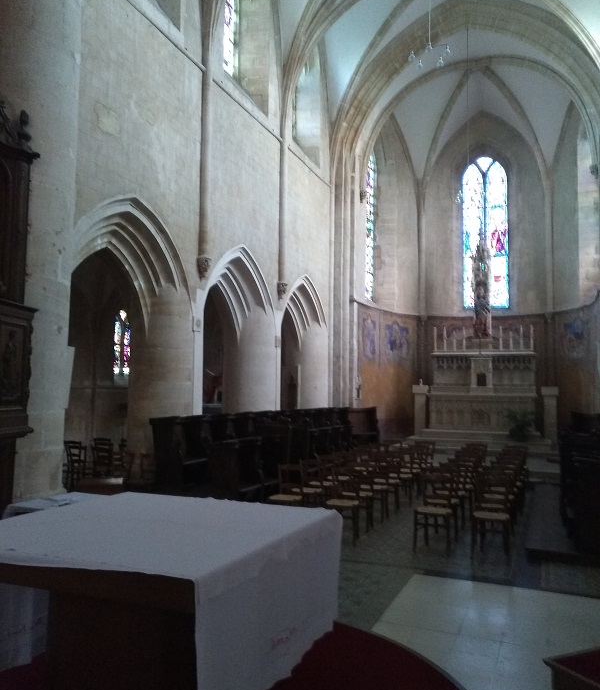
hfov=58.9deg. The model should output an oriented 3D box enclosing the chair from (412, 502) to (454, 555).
[{"bbox_3d":[1.624,2.020,6.381,0.430,0.870,0.490,-1,-5,26],"label":"chair"}]

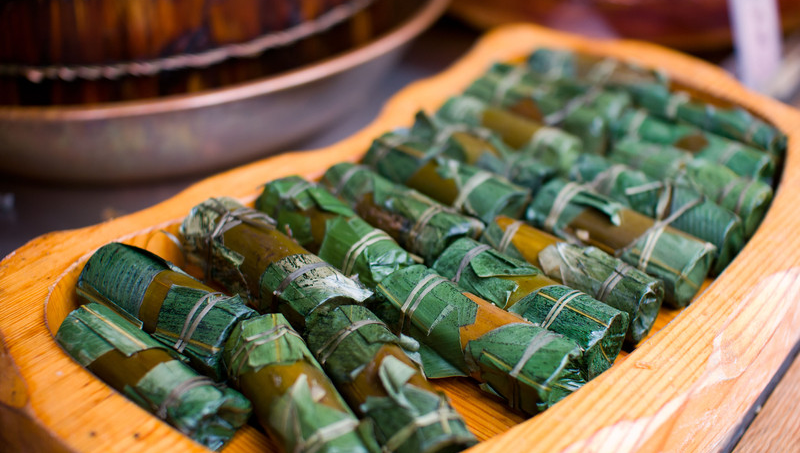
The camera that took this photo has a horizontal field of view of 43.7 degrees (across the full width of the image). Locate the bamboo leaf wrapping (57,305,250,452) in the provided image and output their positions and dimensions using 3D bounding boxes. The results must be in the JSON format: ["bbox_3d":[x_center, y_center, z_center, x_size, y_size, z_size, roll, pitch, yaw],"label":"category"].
[{"bbox_3d":[-0.163,0.100,0.647,0.140,0.048,0.048,24,38,34],"label":"bamboo leaf wrapping"}]

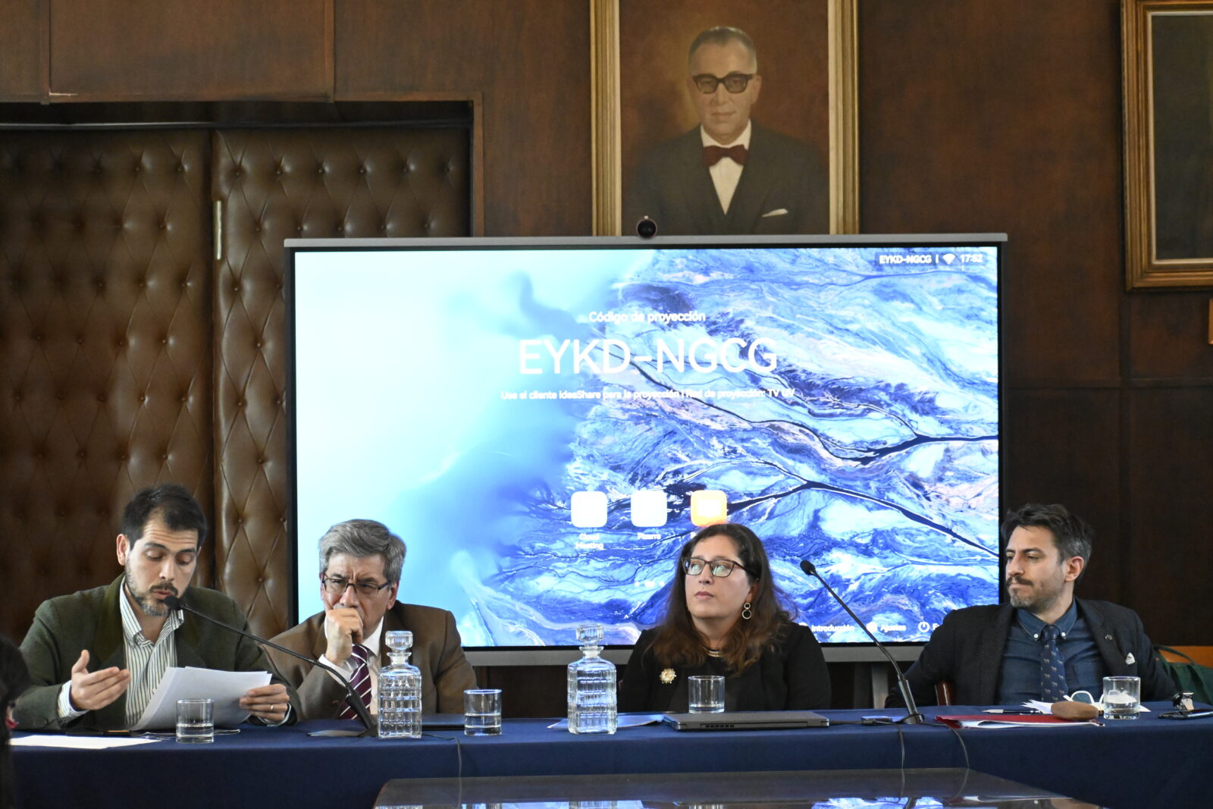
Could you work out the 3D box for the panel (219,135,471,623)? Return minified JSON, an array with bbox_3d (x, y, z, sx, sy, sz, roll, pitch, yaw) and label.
[{"bbox_3d":[-0.755,0.325,10.120,0.740,2.220,0.080,0,0,-2],"label":"panel"}]

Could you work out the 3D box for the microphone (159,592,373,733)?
[{"bbox_3d":[-0.730,0.567,7.710,0.500,0.300,0.100,0,0,15],"label":"microphone"}]

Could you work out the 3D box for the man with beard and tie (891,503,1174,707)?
[{"bbox_3d":[1.000,0.845,8.220,0.680,1.220,0.820,0,0,1],"label":"man with beard and tie"}]

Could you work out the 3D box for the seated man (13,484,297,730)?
[{"bbox_3d":[-0.995,0.820,7.830,0.640,1.290,0.780,0,0,-6],"label":"seated man"}]

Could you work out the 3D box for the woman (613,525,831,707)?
[{"bbox_3d":[0.272,0.866,8.080,0.500,1.190,0.760,0,0,10],"label":"woman"}]

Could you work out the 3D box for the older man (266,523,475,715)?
[{"bbox_3d":[-0.535,0.865,8.000,0.540,1.200,0.780,0,0,9],"label":"older man"}]

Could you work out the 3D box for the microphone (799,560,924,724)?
[{"bbox_3d":[0.560,0.530,7.900,0.360,0.350,0.100,0,0,42],"label":"microphone"}]

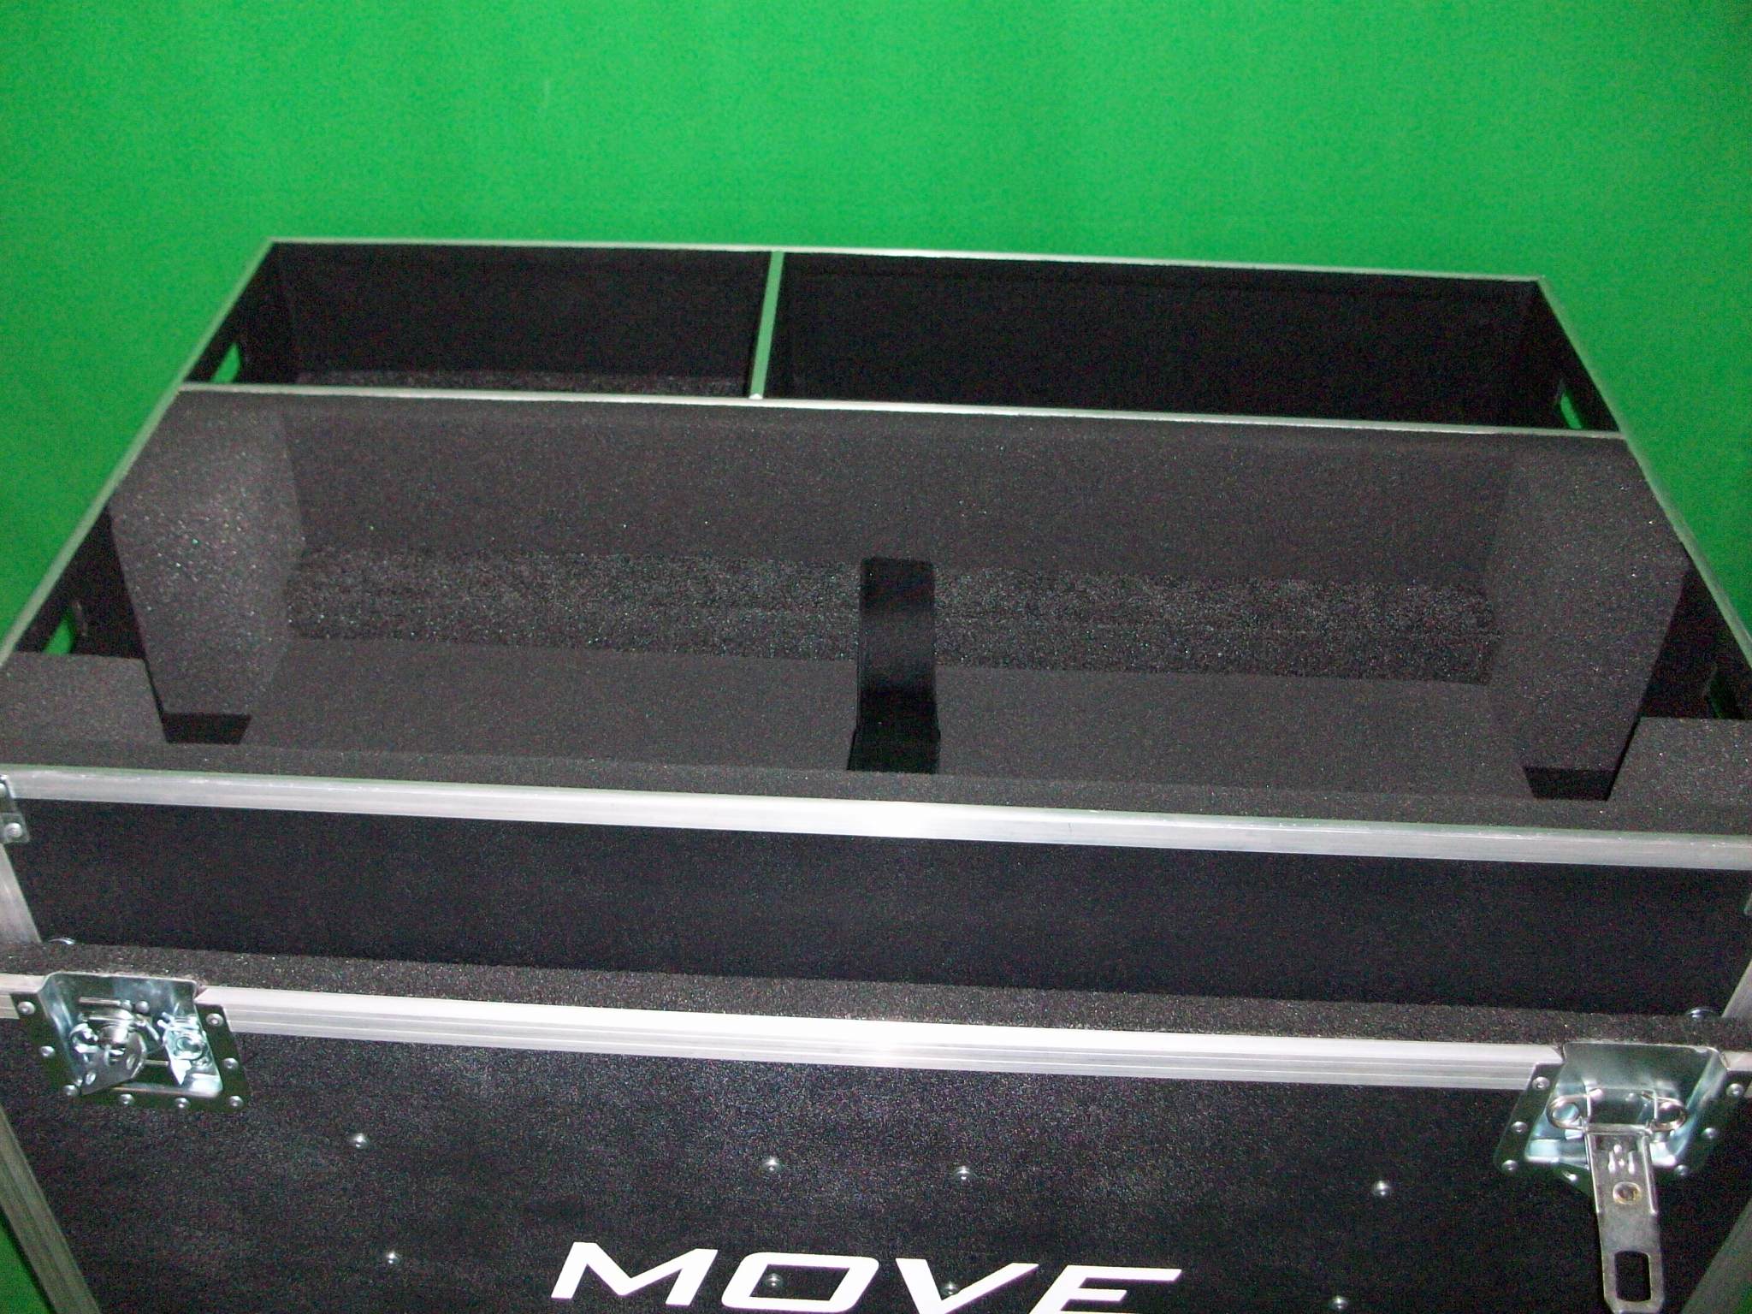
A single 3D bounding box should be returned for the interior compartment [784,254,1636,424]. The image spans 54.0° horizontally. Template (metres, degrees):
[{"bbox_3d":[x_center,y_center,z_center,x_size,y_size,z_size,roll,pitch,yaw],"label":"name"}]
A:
[{"bbox_3d":[0.212,-0.181,1.266,0.574,0.126,0.211,2,40,1],"label":"interior compartment"}]

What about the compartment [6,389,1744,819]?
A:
[{"bbox_3d":[0.009,-0.001,1.036,0.961,0.118,0.377,2,40,1],"label":"compartment"}]

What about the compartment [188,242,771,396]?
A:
[{"bbox_3d":[-0.272,-0.202,1.269,0.382,0.117,0.207,2,40,1],"label":"compartment"}]

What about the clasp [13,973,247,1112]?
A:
[{"bbox_3d":[-0.402,0.211,0.943,0.113,0.095,0.021,2,40,1],"label":"clasp"}]

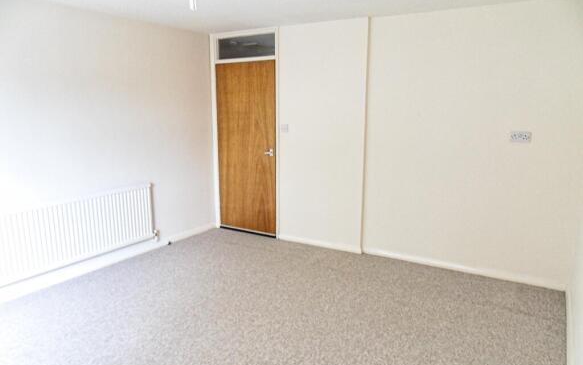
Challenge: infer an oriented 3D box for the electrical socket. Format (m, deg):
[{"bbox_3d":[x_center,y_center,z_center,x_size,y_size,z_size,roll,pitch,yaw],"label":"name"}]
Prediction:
[{"bbox_3d":[1.885,-0.369,3.316,0.146,0.086,0.016,6,12,30],"label":"electrical socket"}]

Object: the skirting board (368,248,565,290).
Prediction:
[{"bbox_3d":[1.502,0.771,3.752,1.744,0.072,0.018,6,12,30],"label":"skirting board"}]

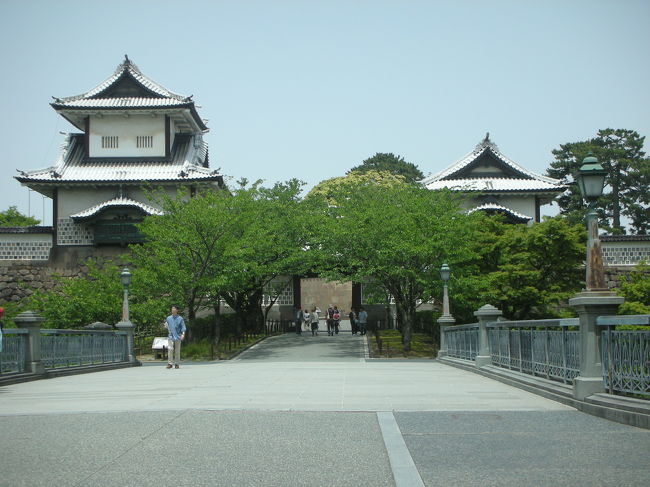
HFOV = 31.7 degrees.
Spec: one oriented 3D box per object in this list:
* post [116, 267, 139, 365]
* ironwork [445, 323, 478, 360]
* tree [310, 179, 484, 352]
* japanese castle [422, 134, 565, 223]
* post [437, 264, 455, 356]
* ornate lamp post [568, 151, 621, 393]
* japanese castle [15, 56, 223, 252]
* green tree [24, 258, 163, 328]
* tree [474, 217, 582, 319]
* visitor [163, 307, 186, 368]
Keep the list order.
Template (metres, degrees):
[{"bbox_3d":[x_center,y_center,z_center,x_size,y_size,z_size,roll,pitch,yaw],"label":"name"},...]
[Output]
[{"bbox_3d":[-5.916,2.146,34.301,0.530,2.880,0.530,-1,-4,1],"label":"post"},{"bbox_3d":[3.521,2.482,29.000,0.140,0.840,9.800,-1,-4,1],"label":"ironwork"},{"bbox_3d":[2.580,0.705,42.500,6.200,6.400,6.000,0,-4,0],"label":"tree"},{"bbox_3d":[12.324,-3.364,86.165,10.300,8.300,12.400,-1,-4,3],"label":"japanese castle"},{"bbox_3d":[3.640,2.013,34.300,0.530,2.880,0.530,-1,-4,1],"label":"post"},{"bbox_3d":[3.154,0.368,13.350,0.540,2.840,0.540,-1,-4,1],"label":"ornate lamp post"},{"bbox_3d":[-13.605,-5.855,82.329,13.800,13.400,14.000,0,-4,-1],"label":"japanese castle"},{"bbox_3d":[-8.418,1.944,42.000,5.200,3.000,4.200,0,-4,0],"label":"green tree"},{"bbox_3d":[8.531,1.216,48.000,4.800,4.900,4.500,0,-4,0],"label":"tree"},{"bbox_3d":[-4.021,2.512,30.800,0.560,1.700,0.380,-1,-4,7],"label":"visitor"}]

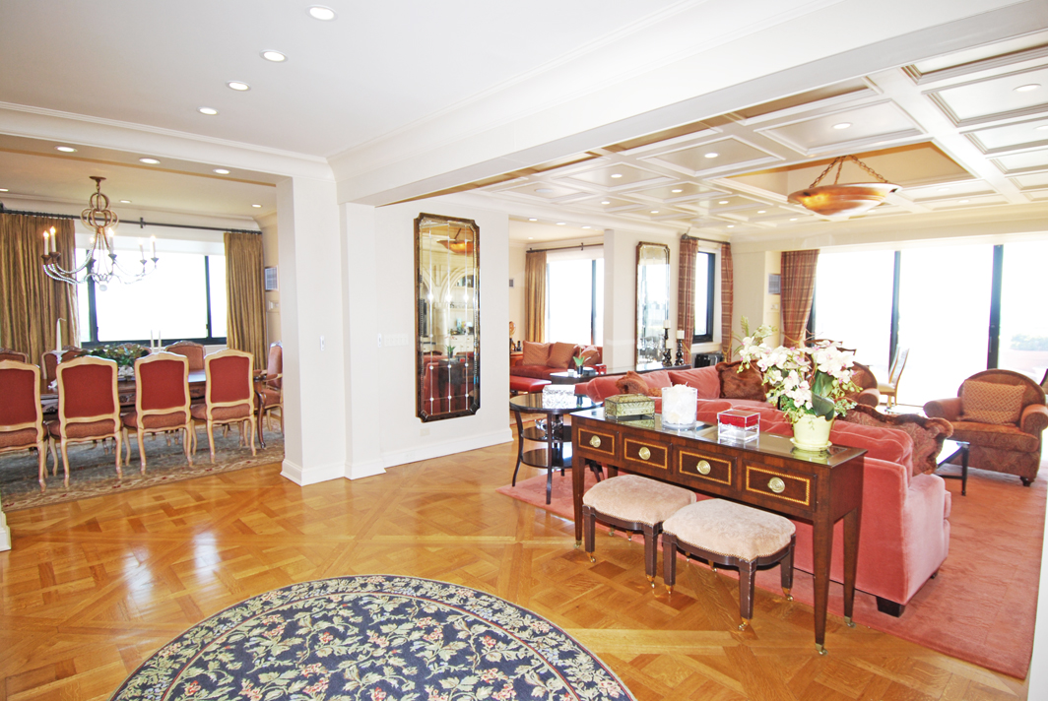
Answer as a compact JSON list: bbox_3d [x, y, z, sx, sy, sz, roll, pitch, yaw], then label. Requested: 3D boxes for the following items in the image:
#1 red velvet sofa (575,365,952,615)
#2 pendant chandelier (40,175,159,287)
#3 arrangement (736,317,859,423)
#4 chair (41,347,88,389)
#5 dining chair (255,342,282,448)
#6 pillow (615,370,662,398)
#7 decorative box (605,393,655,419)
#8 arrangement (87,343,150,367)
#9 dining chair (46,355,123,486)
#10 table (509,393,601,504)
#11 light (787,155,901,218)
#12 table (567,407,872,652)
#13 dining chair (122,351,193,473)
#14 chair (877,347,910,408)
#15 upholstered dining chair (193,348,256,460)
[{"bbox_3d":[1.897,0.675,4.414,2.750,0.900,2.650,-4,7,-42],"label":"red velvet sofa"},{"bbox_3d":[-3.973,-1.086,5.209,0.880,1.030,0.880,-4,7,-42],"label":"pendant chandelier"},{"bbox_3d":[1.328,0.098,2.690,0.460,0.540,0.530,-4,7,-42],"label":"arrangement"},{"bbox_3d":[-4.582,0.494,5.617,0.520,1.040,0.580,-4,7,-42],"label":"chair"},{"bbox_3d":[-3.085,0.456,6.299,0.650,1.123,0.640,-4,6,-42],"label":"dining chair"},{"bbox_3d":[1.004,0.397,4.835,0.200,0.430,0.460,3,6,27],"label":"pillow"},{"bbox_3d":[0.623,0.330,3.252,0.245,0.145,0.125,-2,5,-21],"label":"decorative box"},{"bbox_3d":[-3.919,0.110,5.363,0.560,0.320,0.420,-4,7,-42],"label":"arrangement"},{"bbox_3d":[-3.844,0.583,4.881,0.530,1.101,0.630,-4,6,-42],"label":"dining chair"},{"bbox_3d":[0.281,0.800,4.642,0.811,0.749,0.811,0,5,0],"label":"table"},{"bbox_3d":[2.798,-1.451,4.865,0.850,0.530,0.850,-4,7,-42],"label":"light"},{"bbox_3d":[0.974,0.875,3.128,0.437,0.860,1.521,-4,6,-42],"label":"table"},{"bbox_3d":[-3.439,0.554,5.247,0.530,1.101,0.630,-4,6,-42],"label":"dining chair"},{"bbox_3d":[4.899,0.450,7.611,0.570,0.980,0.470,2,5,21],"label":"chair"},{"bbox_3d":[-2.941,0.506,5.439,0.520,1.050,0.580,-4,7,-42],"label":"upholstered dining chair"}]

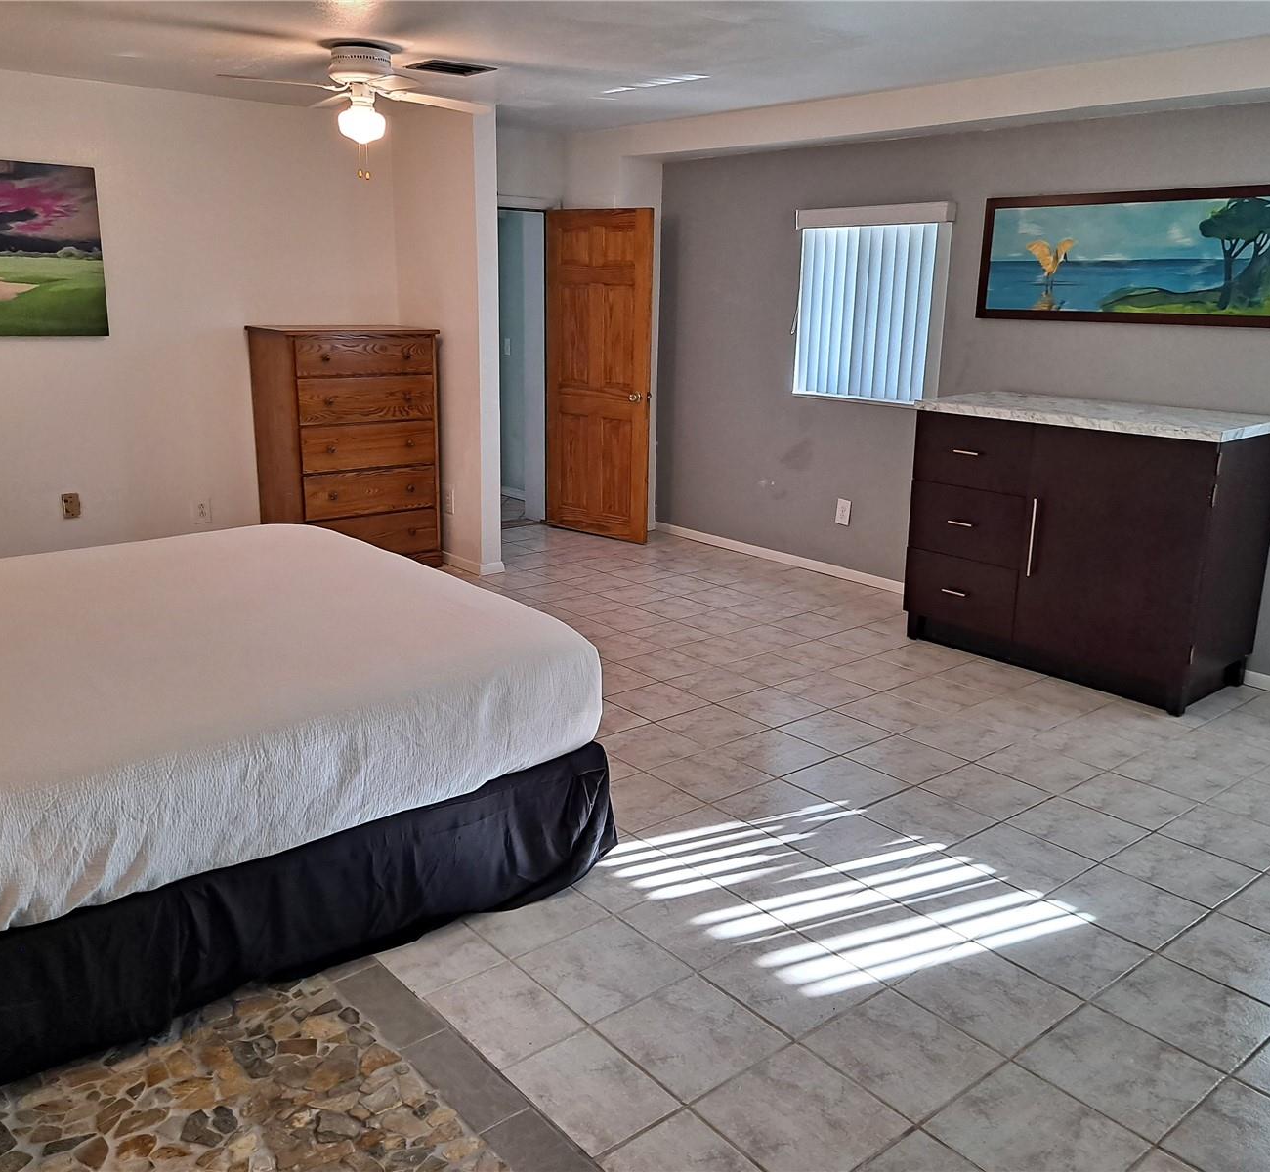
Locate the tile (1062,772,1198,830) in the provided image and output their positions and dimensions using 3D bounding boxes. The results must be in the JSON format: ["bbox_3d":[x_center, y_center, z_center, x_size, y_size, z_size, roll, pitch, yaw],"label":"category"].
[{"bbox_3d":[1.559,0.678,3.555,0.305,0.010,0.305,-11,19,-38],"label":"tile"}]

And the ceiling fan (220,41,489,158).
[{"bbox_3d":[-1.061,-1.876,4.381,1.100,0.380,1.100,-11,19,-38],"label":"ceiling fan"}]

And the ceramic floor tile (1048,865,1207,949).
[{"bbox_3d":[1.279,0.836,2.939,0.305,0.010,0.305,-11,19,-38],"label":"ceramic floor tile"}]

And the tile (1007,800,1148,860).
[{"bbox_3d":[1.367,0.749,3.482,0.312,0.010,0.312,-11,19,-38],"label":"tile"}]

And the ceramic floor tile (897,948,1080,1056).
[{"bbox_3d":[0.828,0.961,2.645,0.312,0.010,0.312,-11,19,-38],"label":"ceramic floor tile"}]

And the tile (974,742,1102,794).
[{"bbox_3d":[1.402,0.630,3.906,0.314,0.010,0.314,-11,19,-38],"label":"tile"}]

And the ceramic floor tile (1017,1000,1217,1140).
[{"bbox_3d":[0.998,0.994,2.323,0.305,0.010,0.305,-11,19,-38],"label":"ceramic floor tile"}]

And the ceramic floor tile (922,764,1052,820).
[{"bbox_3d":[1.139,0.670,3.651,0.306,0.010,0.306,-11,19,-38],"label":"ceramic floor tile"}]

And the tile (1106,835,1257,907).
[{"bbox_3d":[1.531,0.796,3.162,0.305,0.010,0.305,-11,19,-39],"label":"tile"}]

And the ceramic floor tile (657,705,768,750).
[{"bbox_3d":[0.287,0.511,4.092,0.305,0.010,0.305,-11,19,-38],"label":"ceramic floor tile"}]

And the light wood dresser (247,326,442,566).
[{"bbox_3d":[-1.554,-0.728,6.190,0.840,1.315,0.490,-10,19,-37],"label":"light wood dresser"}]

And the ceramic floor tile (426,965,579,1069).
[{"bbox_3d":[-0.285,0.933,2.460,0.226,0.010,0.305,-11,19,-38],"label":"ceramic floor tile"}]

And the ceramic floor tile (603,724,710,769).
[{"bbox_3d":[0.049,0.562,3.929,0.305,0.010,0.305,-11,19,-39],"label":"ceramic floor tile"}]

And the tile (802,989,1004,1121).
[{"bbox_3d":[0.580,1.010,2.445,0.312,0.010,0.312,-11,19,-38],"label":"tile"}]

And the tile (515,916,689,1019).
[{"bbox_3d":[-0.079,0.923,2.723,0.312,0.010,0.312,-11,19,-38],"label":"tile"}]

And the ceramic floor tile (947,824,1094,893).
[{"bbox_3d":[1.091,0.777,3.199,0.305,0.010,0.305,-11,19,-39],"label":"ceramic floor tile"}]

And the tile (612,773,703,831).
[{"bbox_3d":[0.009,0.674,3.503,0.305,0.010,0.305,-11,19,-39],"label":"tile"}]

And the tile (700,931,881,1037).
[{"bbox_3d":[0.375,0.942,2.684,0.312,0.010,0.312,-11,19,-38],"label":"tile"}]

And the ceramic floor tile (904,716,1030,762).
[{"bbox_3d":[1.204,0.565,4.159,0.312,0.010,0.312,-11,19,-38],"label":"ceramic floor tile"}]

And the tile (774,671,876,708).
[{"bbox_3d":[0.787,0.428,4.619,0.314,0.010,0.314,-11,19,-38],"label":"tile"}]

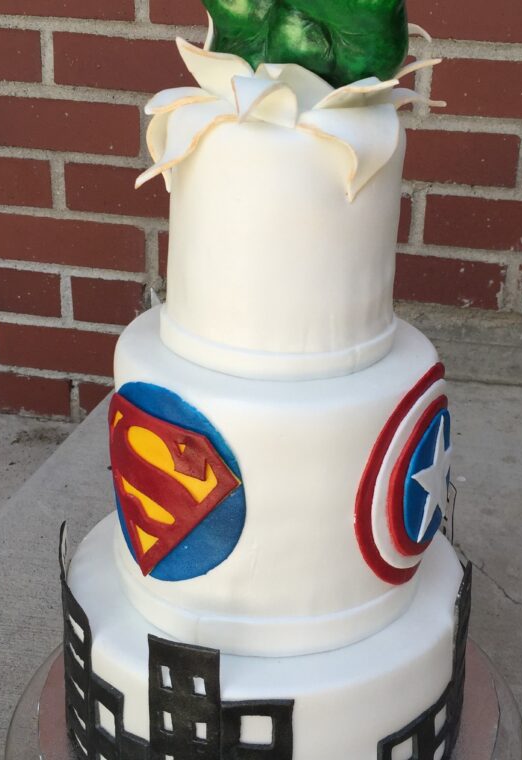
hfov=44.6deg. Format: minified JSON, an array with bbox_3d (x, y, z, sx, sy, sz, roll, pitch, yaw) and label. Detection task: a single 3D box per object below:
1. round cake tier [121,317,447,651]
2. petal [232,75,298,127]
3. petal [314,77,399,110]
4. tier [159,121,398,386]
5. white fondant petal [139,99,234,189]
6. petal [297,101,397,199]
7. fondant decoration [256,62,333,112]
[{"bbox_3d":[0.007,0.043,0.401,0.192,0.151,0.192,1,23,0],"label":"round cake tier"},{"bbox_3d":[0.003,-0.123,0.277,0.026,0.021,0.019,5,23,8],"label":"petal"},{"bbox_3d":[0.046,-0.136,0.302,0.036,0.015,0.022,15,26,29],"label":"petal"},{"bbox_3d":[0.010,-0.080,0.349,0.132,0.116,0.132,1,23,0],"label":"tier"},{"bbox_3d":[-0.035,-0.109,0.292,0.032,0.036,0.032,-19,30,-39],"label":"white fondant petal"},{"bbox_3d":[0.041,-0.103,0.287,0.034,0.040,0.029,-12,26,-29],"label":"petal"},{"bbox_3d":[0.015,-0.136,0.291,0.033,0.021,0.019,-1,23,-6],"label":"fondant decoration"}]

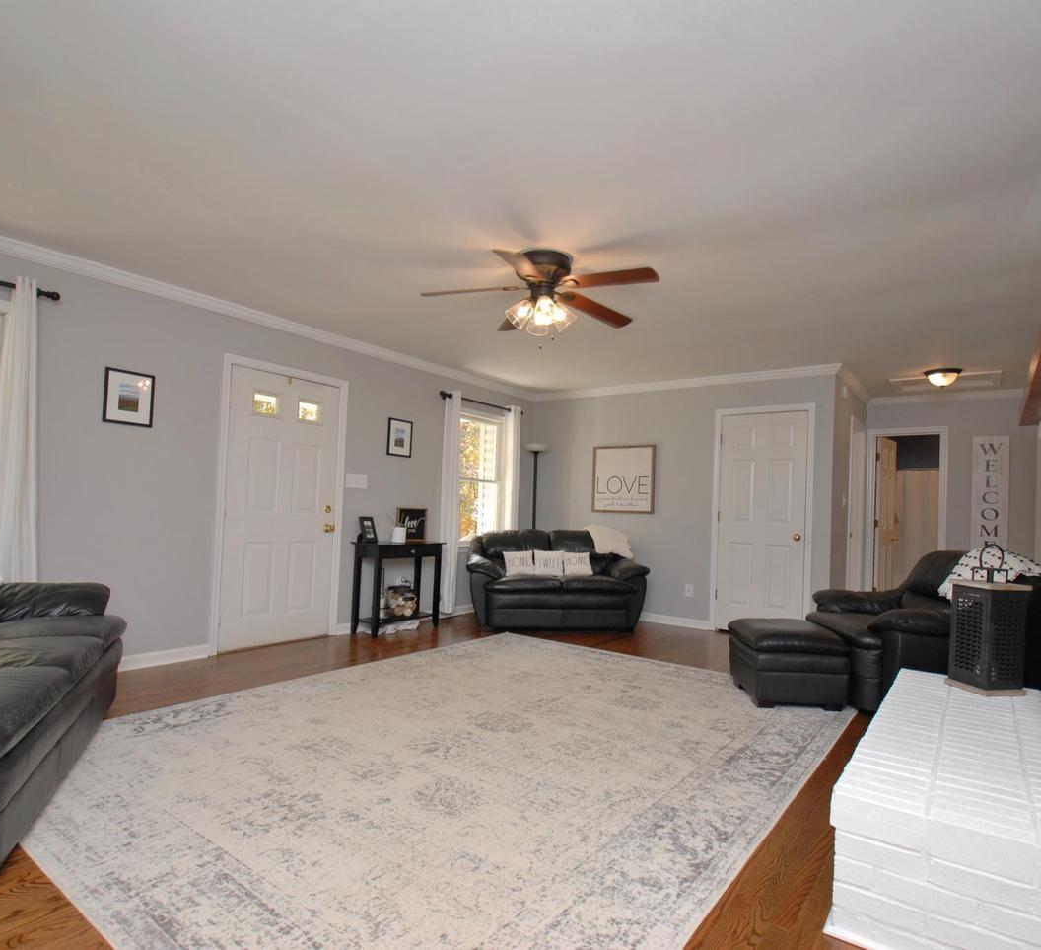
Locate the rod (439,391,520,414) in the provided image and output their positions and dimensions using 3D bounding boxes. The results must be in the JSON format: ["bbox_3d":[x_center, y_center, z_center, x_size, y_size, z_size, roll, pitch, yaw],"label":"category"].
[{"bbox_3d":[-0.392,-0.736,6.218,0.090,0.050,1.303,0,-4,38],"label":"rod"}]

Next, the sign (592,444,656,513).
[{"bbox_3d":[1.098,0.052,6.291,0.730,0.709,0.035,0,-4,38],"label":"sign"}]

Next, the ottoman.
[{"bbox_3d":[1.682,1.177,3.754,0.540,0.450,0.530,2,-3,2],"label":"ottoman"}]

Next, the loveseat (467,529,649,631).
[{"bbox_3d":[0.322,1.002,5.875,1.680,0.890,0.920,3,-3,-9],"label":"loveseat"}]

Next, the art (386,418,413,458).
[{"bbox_3d":[-1.104,-0.334,5.409,0.022,0.332,0.283,0,-4,38],"label":"art"}]

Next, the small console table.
[{"bbox_3d":[-1.056,0.969,5.161,0.300,0.756,0.855,0,-4,38],"label":"small console table"}]

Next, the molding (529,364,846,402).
[{"bbox_3d":[1.455,-0.913,6.071,3.288,0.080,0.070,0,-4,38],"label":"molding"}]

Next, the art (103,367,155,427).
[{"bbox_3d":[-2.438,-0.476,3.689,0.022,0.334,0.276,0,-4,38],"label":"art"}]

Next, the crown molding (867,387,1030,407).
[{"bbox_3d":[4.367,-0.784,6.087,1.400,0.074,0.065,0,-4,38],"label":"crown molding"}]

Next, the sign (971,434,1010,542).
[{"bbox_3d":[4.630,0.221,5.827,0.284,1.220,0.020,0,-4,38],"label":"sign"}]

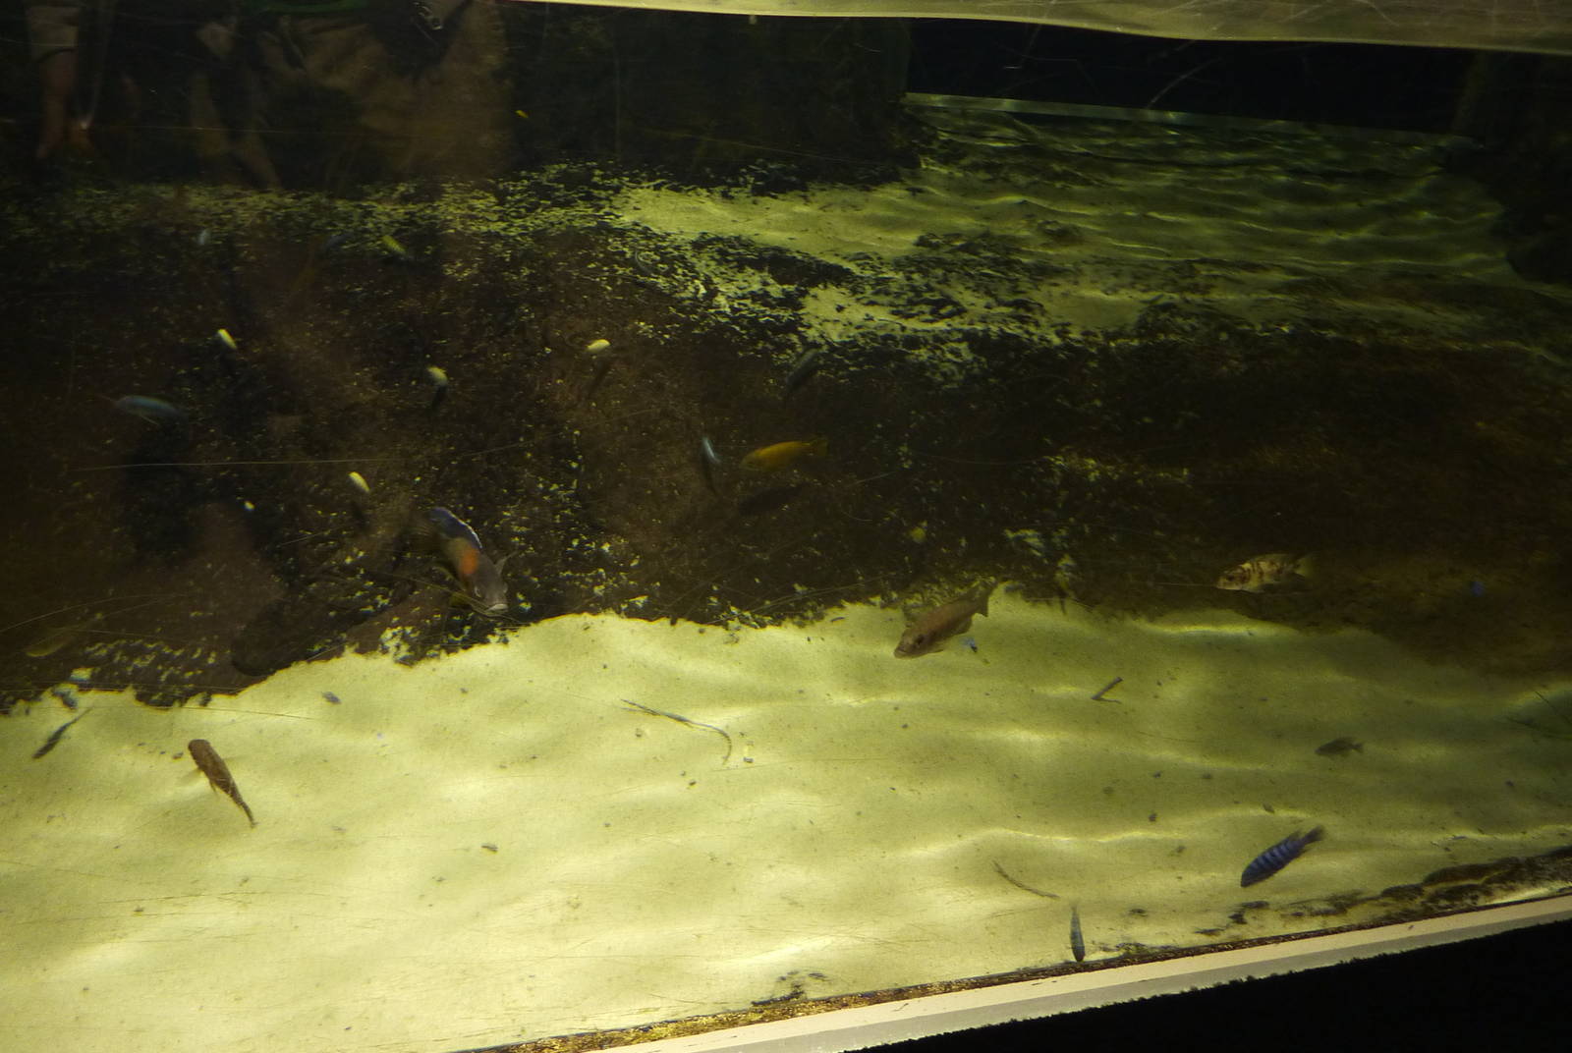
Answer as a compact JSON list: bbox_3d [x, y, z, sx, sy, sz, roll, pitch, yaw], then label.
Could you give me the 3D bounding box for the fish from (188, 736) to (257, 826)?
[{"bbox_3d":[-0.617,0.278,1.239,0.027,0.037,0.122,-25,43,-35],"label":"fish"}]

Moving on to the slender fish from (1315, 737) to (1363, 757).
[{"bbox_3d":[0.656,0.262,1.344,0.061,0.020,0.010,-2,34,-7],"label":"slender fish"}]

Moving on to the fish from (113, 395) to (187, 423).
[{"bbox_3d":[-1.023,-0.189,1.828,0.130,0.039,0.024,13,35,15],"label":"fish"}]

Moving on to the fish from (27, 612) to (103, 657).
[{"bbox_3d":[-0.896,0.135,1.411,0.089,0.030,0.016,-27,44,-36],"label":"fish"}]

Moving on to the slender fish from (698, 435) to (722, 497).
[{"bbox_3d":[-0.122,-0.100,1.819,0.024,0.040,0.141,-4,35,-10],"label":"slender fish"}]

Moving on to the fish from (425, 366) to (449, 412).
[{"bbox_3d":[-0.613,-0.242,1.992,0.026,0.039,0.130,-8,36,-16],"label":"fish"}]

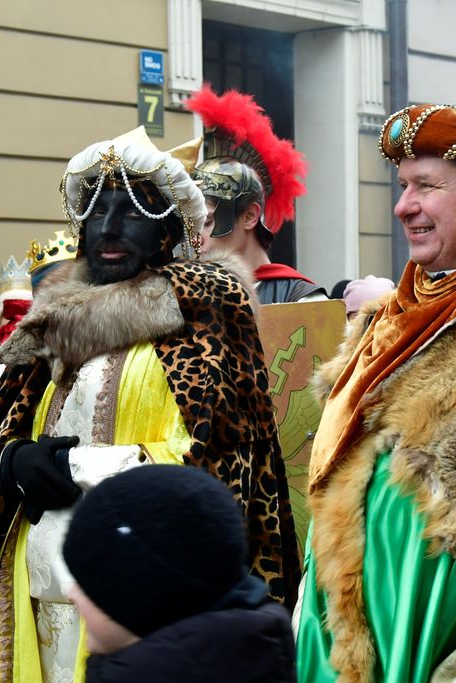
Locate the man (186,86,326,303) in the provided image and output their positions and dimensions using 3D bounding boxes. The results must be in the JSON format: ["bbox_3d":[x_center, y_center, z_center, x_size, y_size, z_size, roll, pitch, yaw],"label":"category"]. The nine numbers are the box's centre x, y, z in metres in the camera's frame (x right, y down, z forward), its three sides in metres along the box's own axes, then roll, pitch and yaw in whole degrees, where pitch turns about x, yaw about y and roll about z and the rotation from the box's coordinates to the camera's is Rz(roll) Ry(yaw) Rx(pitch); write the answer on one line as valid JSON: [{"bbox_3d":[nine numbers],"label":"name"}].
[{"bbox_3d":[0.050,0.410,4.350,0.560,2.000,0.440,0,1,37],"label":"man"}]

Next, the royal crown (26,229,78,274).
[{"bbox_3d":[-0.374,-0.211,4.200,0.190,0.080,0.190,-7,-11,8],"label":"royal crown"}]

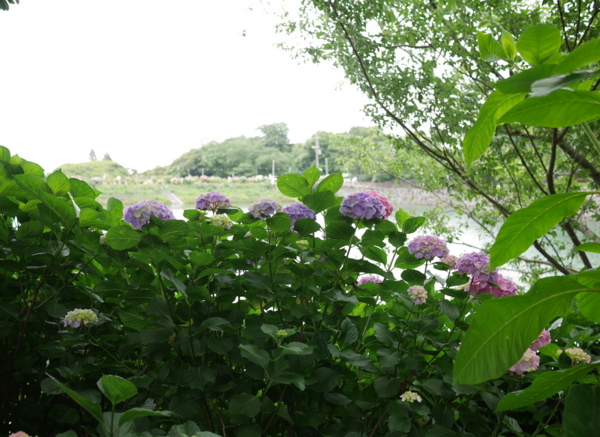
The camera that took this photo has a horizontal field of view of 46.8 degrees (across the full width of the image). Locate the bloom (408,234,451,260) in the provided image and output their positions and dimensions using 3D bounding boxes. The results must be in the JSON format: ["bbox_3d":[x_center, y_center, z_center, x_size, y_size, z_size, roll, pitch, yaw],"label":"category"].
[{"bbox_3d":[0.456,0.102,2.450,0.152,0.085,0.145,0,3,0],"label":"bloom"}]

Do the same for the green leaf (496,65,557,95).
[{"bbox_3d":[0.349,-0.210,1.050,0.107,0.045,0.060,1,4,18],"label":"green leaf"}]

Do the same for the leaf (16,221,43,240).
[{"bbox_3d":[-0.778,0.036,2.000,0.078,0.055,0.060,0,3,0],"label":"leaf"}]

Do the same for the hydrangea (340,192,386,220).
[{"bbox_3d":[0.204,-0.041,2.250,0.152,0.092,0.150,0,3,0],"label":"hydrangea"}]

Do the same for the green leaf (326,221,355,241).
[{"bbox_3d":[0.142,0.045,2.400,0.100,0.069,0.060,0,3,0],"label":"green leaf"}]

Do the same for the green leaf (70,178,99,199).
[{"bbox_3d":[-0.702,-0.096,2.250,0.091,0.075,0.050,0,3,0],"label":"green leaf"}]

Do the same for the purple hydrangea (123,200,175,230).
[{"bbox_3d":[-0.449,-0.010,2.070,0.161,0.088,0.150,0,3,0],"label":"purple hydrangea"}]

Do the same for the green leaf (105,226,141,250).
[{"bbox_3d":[-0.506,0.056,1.980,0.103,0.071,0.050,0,3,0],"label":"green leaf"}]

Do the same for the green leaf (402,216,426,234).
[{"bbox_3d":[0.411,0.025,2.500,0.083,0.065,0.050,0,3,0],"label":"green leaf"}]

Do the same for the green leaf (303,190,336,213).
[{"bbox_3d":[0.067,-0.055,2.400,0.118,0.083,0.050,0,3,0],"label":"green leaf"}]

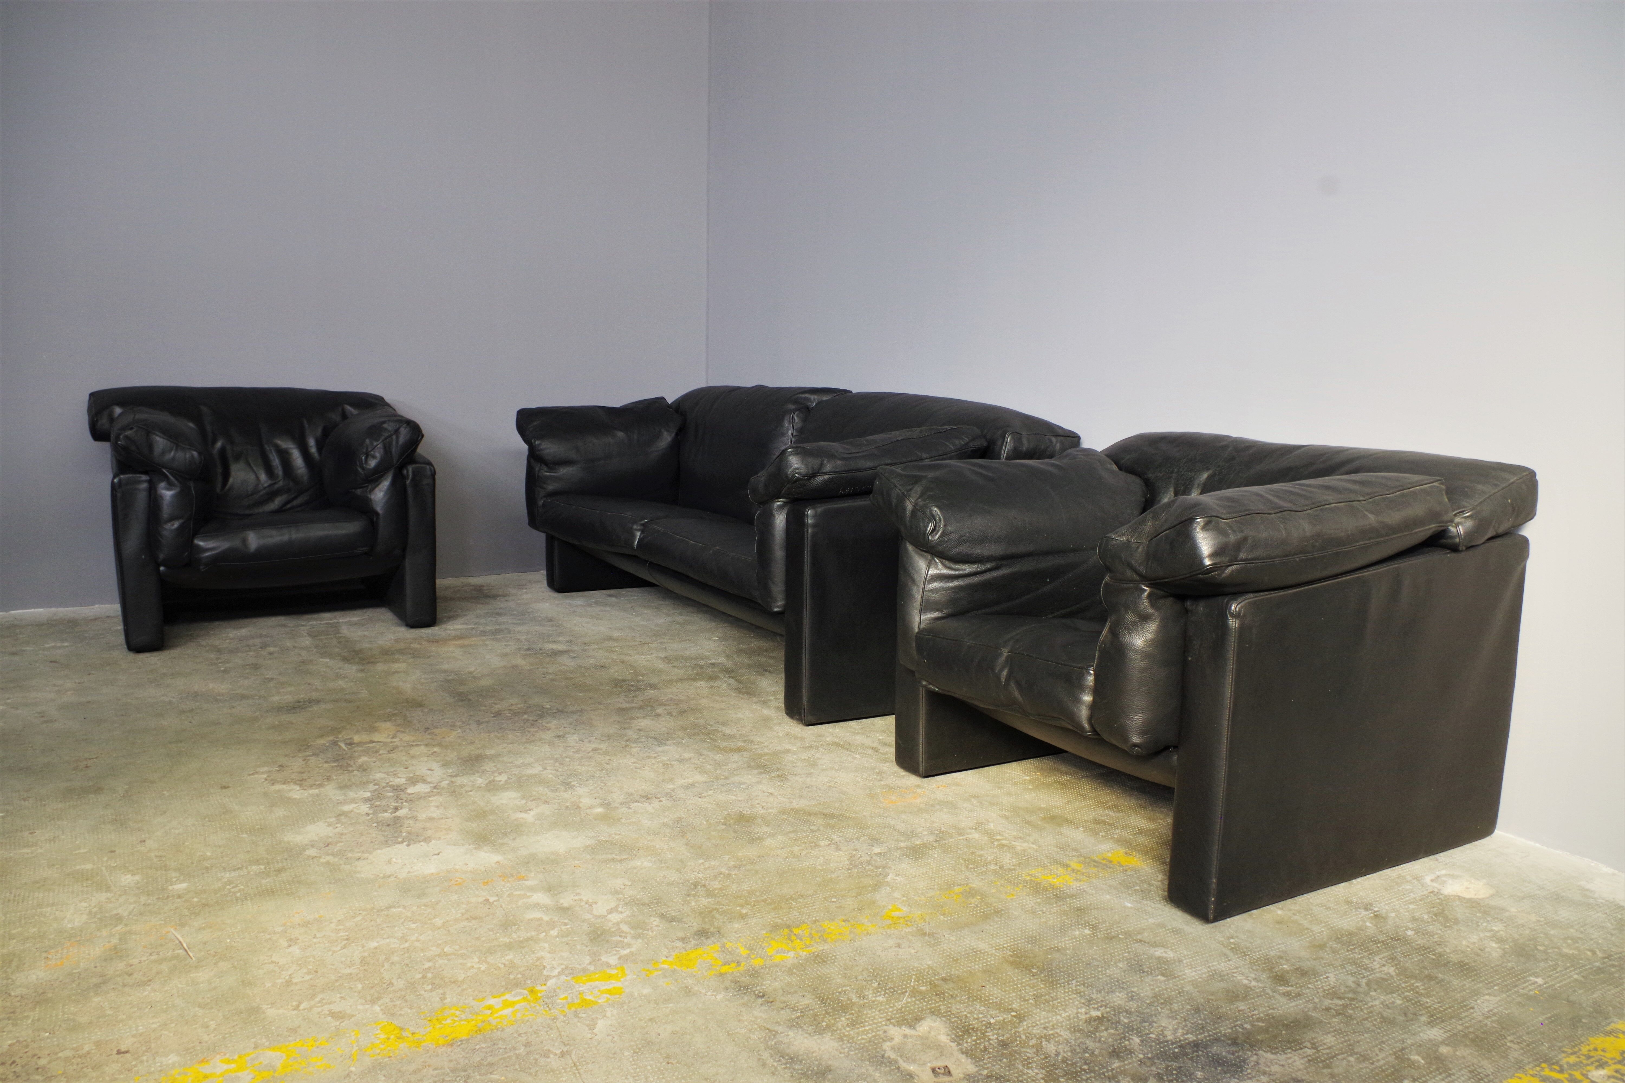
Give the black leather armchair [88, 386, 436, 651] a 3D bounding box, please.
[{"bbox_3d":[-1.959,-0.124,4.355,1.026,0.808,0.936,-4,10,-29],"label":"black leather armchair"}]

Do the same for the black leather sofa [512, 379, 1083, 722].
[{"bbox_3d":[-0.197,-0.098,4.252,0.959,0.845,2.214,-4,10,-30],"label":"black leather sofa"}]

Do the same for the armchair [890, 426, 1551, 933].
[{"bbox_3d":[0.795,0.182,2.666,0.945,0.788,1.002,-4,10,-30],"label":"armchair"}]

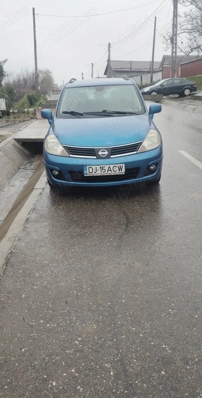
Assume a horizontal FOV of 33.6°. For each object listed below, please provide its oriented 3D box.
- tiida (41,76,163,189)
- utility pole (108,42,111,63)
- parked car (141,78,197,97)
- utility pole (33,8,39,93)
[{"bbox_3d":[0.008,-1.385,6.080,1.740,1.540,4.270,-2,19,0],"label":"tiida"},{"bbox_3d":[1.504,-22.852,58.787,0.290,8.400,0.290,-1,19,0],"label":"utility pole"},{"bbox_3d":[5.249,-8.926,26.839,4.580,1.460,1.760,-7,19,-9],"label":"parked car"},{"bbox_3d":[-5.202,-11.492,27.240,0.220,7.300,0.220,-1,19,0],"label":"utility pole"}]

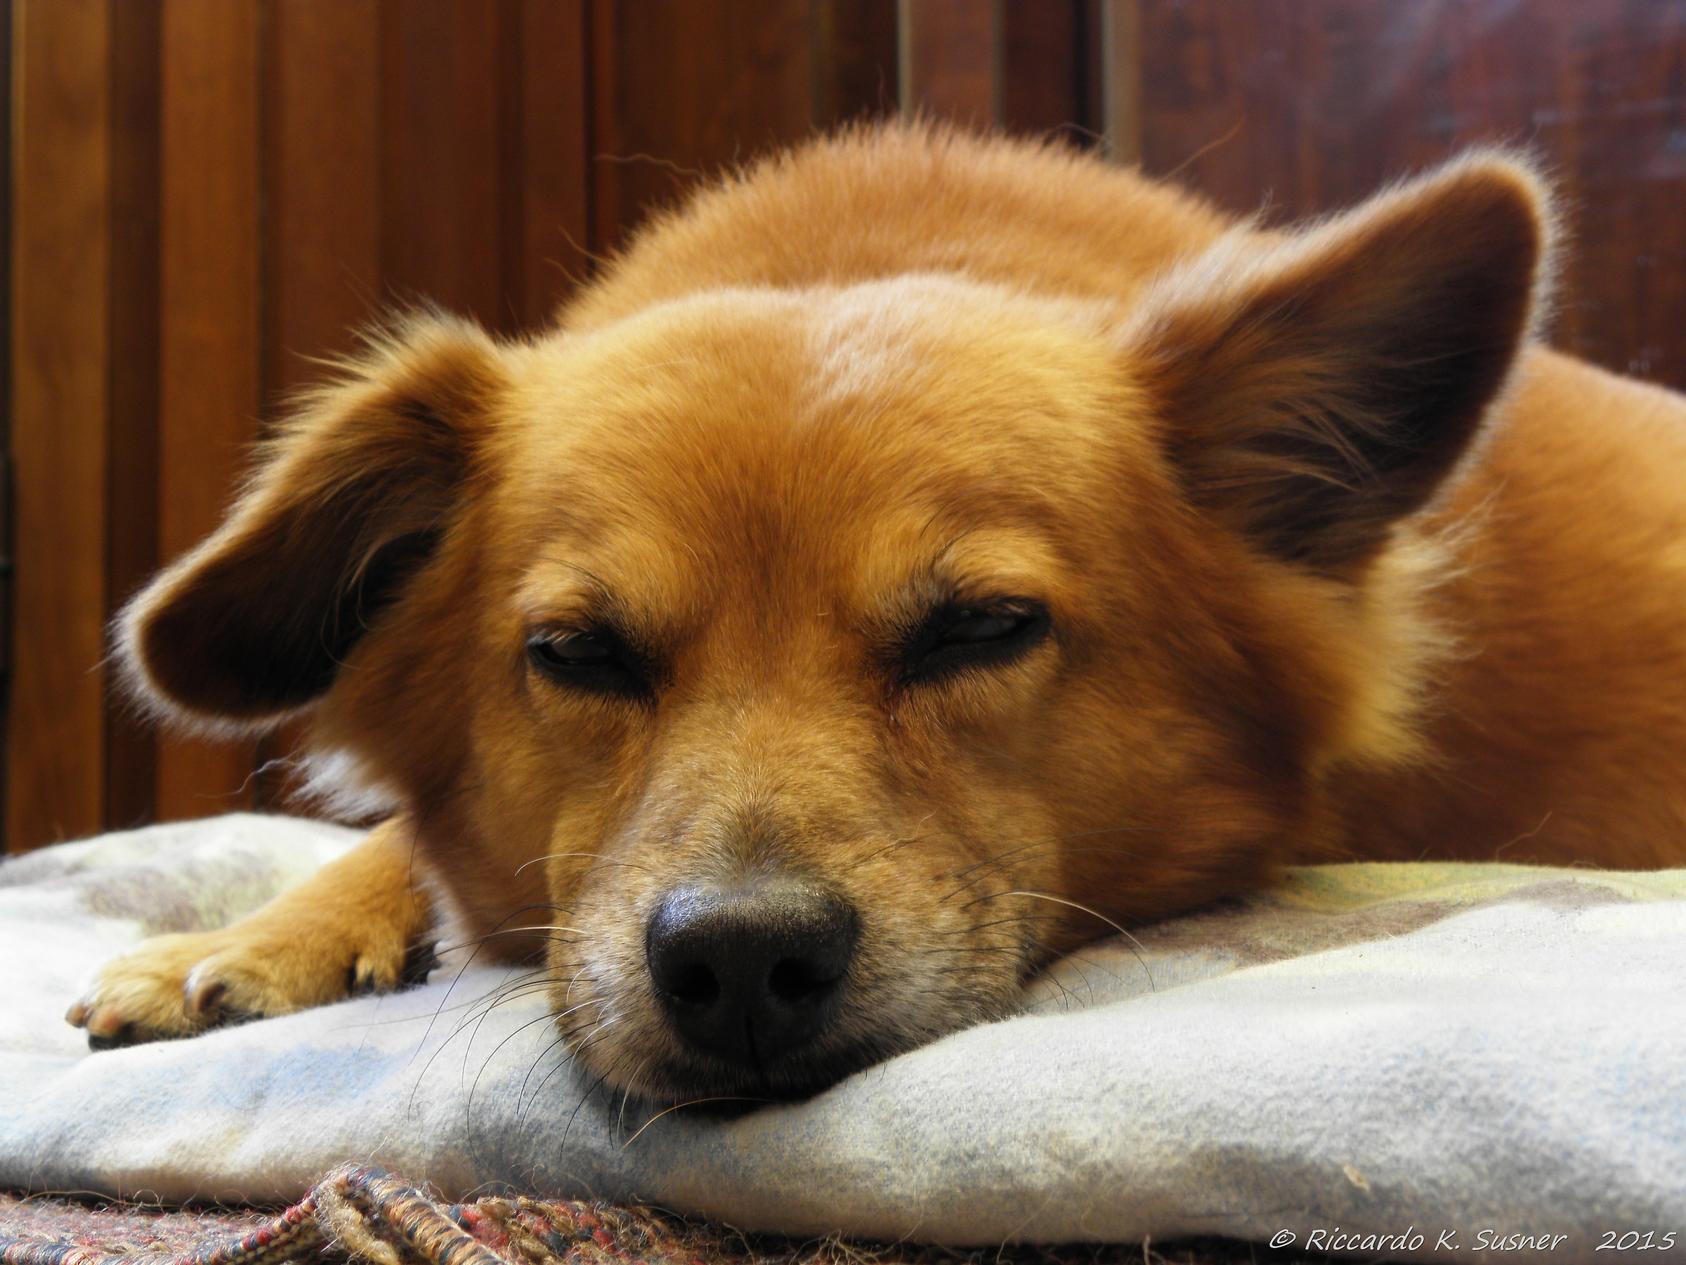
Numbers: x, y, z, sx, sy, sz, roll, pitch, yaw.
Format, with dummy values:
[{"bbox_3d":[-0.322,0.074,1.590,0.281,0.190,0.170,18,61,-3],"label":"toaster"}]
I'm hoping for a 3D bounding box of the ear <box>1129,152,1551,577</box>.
[{"bbox_3d":[0.108,-0.060,0.650,0.091,0.066,0.040,-44,5,-9],"label":"ear"}]

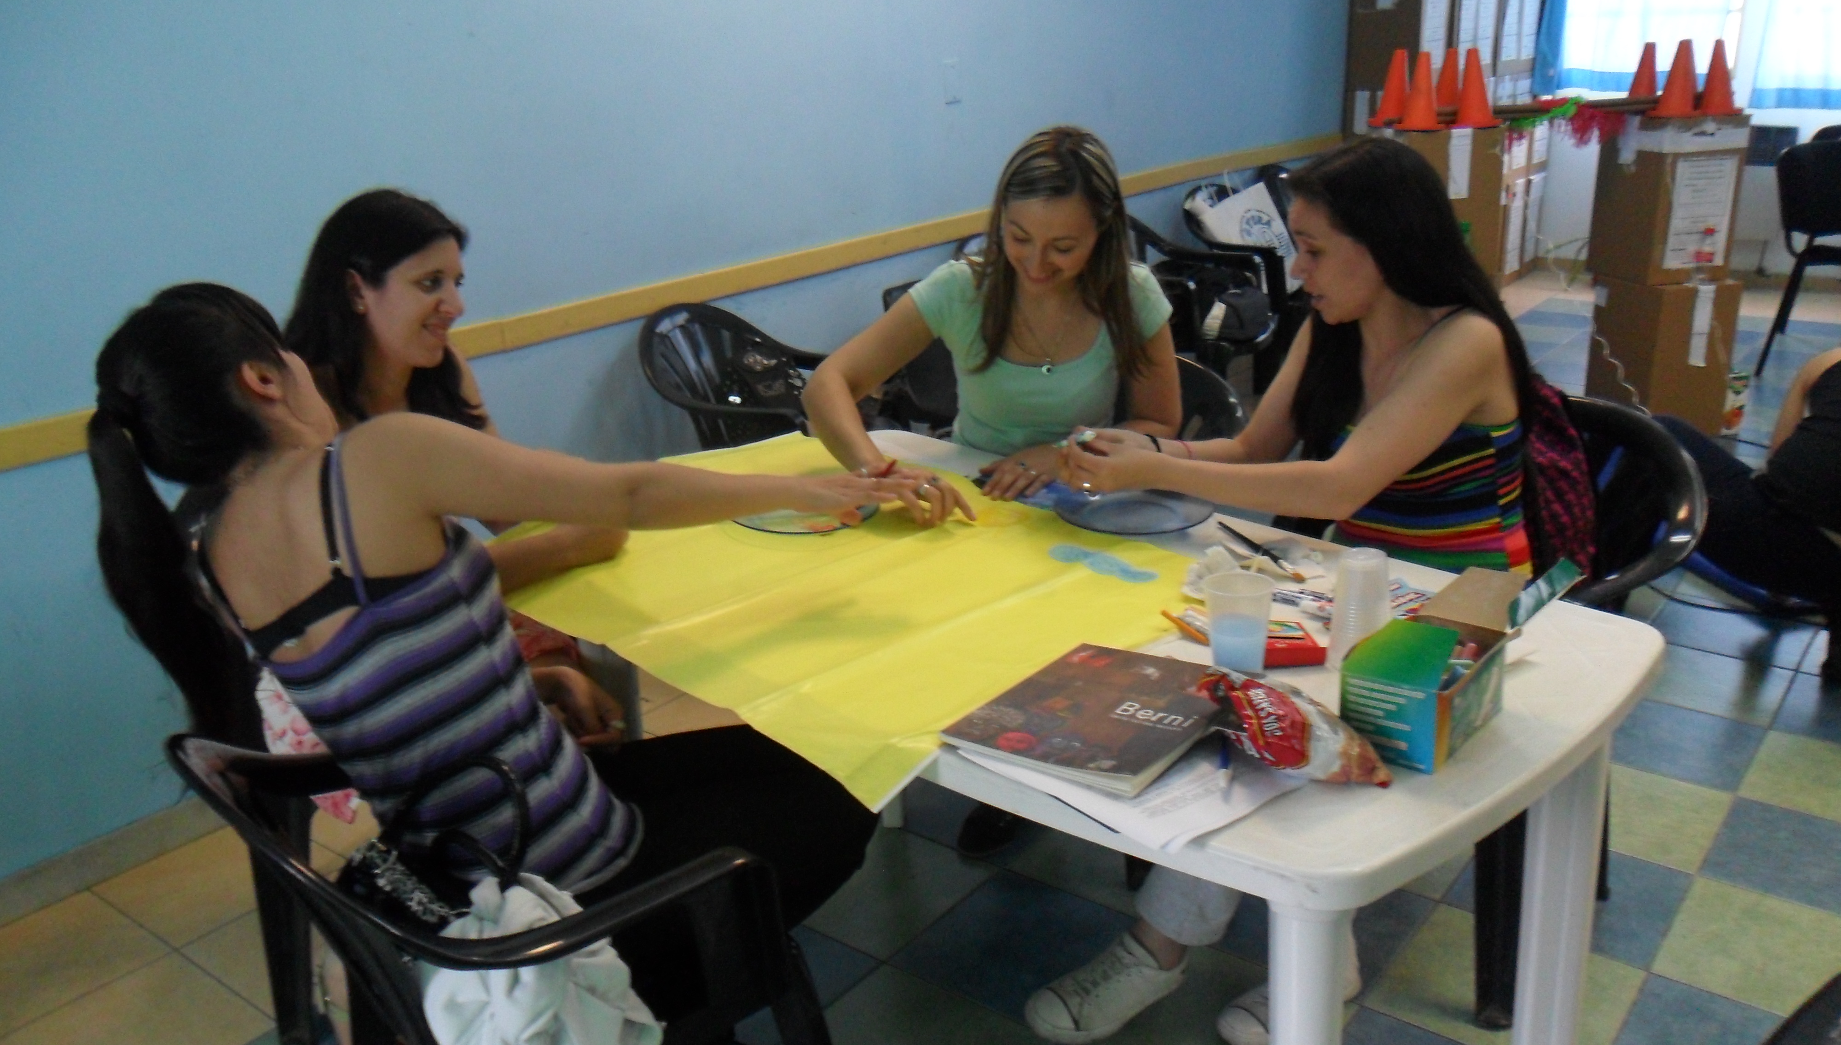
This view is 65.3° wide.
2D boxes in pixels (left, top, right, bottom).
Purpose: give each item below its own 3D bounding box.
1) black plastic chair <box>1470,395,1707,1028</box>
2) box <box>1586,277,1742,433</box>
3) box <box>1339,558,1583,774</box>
[{"bbox_3d":[0.839,0.259,2.319,0.560,0.800,0.560,15,25,42],"label":"black plastic chair"},{"bbox_3d":[2.596,-0.597,5.063,0.306,0.530,0.360,-6,19,-10],"label":"box"},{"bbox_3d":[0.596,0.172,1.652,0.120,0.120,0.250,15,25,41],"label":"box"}]

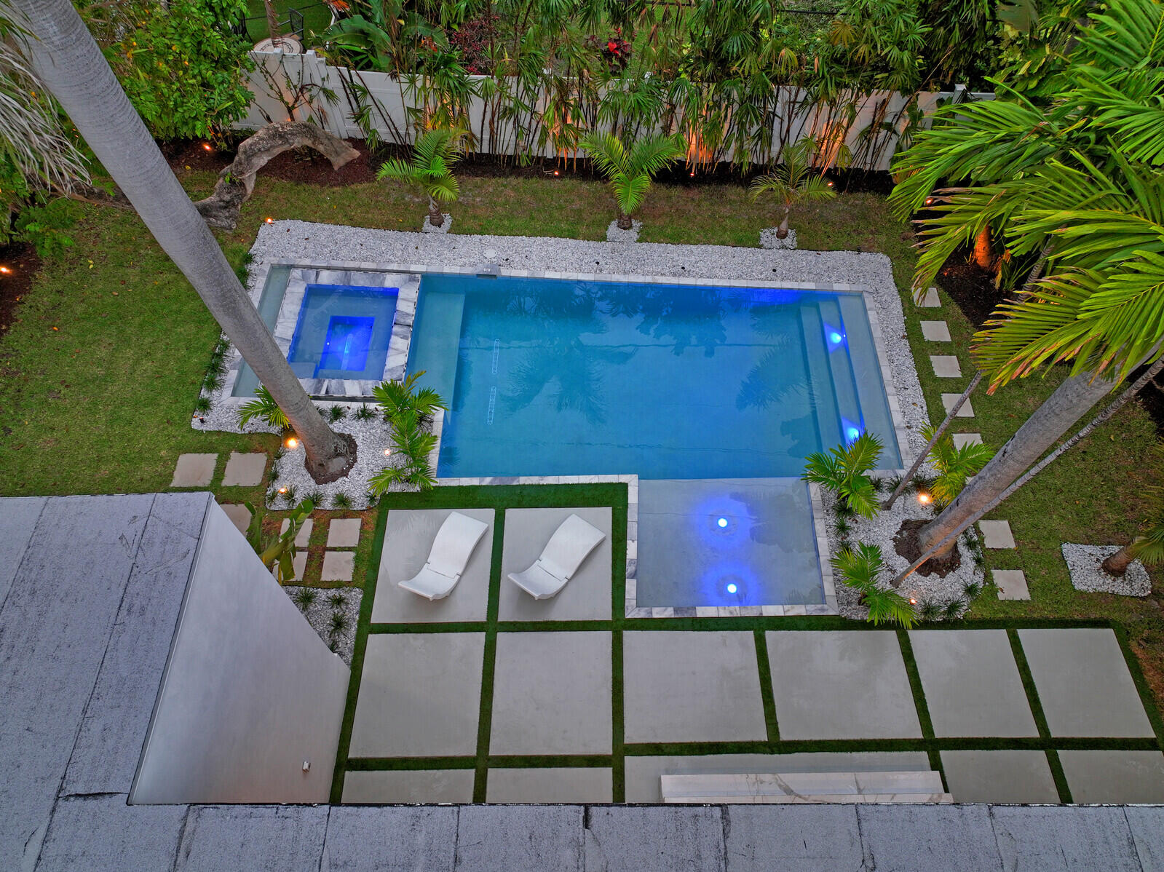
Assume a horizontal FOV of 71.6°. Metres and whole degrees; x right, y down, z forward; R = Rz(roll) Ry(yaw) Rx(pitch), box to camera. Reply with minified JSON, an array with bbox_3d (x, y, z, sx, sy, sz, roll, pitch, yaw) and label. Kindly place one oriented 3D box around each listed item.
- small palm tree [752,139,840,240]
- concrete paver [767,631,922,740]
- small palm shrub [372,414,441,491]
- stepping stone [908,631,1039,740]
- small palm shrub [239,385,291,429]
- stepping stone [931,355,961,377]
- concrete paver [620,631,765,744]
[{"bbox_3d":[3.795,-4.357,14.512,1.500,1.920,1.400,-1,55,2],"label":"small palm tree"},{"bbox_3d":[3.543,3.404,11.067,1.868,0.080,1.478,0,57,0],"label":"concrete paver"},{"bbox_3d":[-2.654,0.314,11.997,1.100,1.100,1.100,-1,55,2],"label":"small palm shrub"},{"bbox_3d":[5.337,3.385,11.067,1.379,0.080,1.465,0,57,0],"label":"stepping stone"},{"bbox_3d":[-4.888,-0.408,13.031,1.200,0.920,1.050,0,57,0],"label":"small palm shrub"},{"bbox_3d":[6.333,-1.191,14.047,0.460,0.050,0.465,0,57,0],"label":"stepping stone"},{"bbox_3d":[1.510,3.422,11.069,1.870,0.080,1.514,0,57,0],"label":"concrete paver"}]

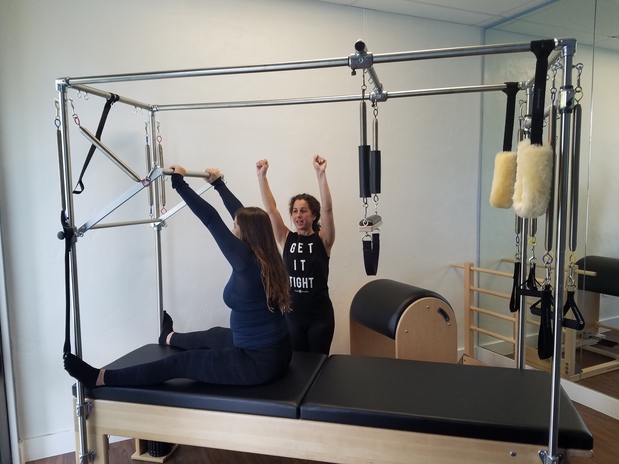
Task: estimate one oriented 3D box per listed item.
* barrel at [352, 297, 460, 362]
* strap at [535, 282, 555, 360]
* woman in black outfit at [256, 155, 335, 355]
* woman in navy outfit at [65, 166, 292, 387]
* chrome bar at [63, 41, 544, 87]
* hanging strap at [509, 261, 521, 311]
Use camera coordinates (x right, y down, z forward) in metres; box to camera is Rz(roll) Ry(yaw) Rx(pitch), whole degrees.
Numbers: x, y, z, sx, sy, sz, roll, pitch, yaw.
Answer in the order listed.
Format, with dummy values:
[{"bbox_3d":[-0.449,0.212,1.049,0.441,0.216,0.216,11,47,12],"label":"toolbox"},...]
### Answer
[{"bbox_3d":[0.689,0.848,3.476,0.560,0.890,0.610,-3,6,-26],"label":"barrel"},{"bbox_3d":[0.904,0.344,1.784,0.062,0.294,0.055,1,5,14],"label":"strap"},{"bbox_3d":[-0.060,0.442,3.060,0.530,1.870,0.380,1,5,13],"label":"woman in black outfit"},{"bbox_3d":[-0.602,0.213,2.517,1.060,1.100,0.800,1,5,14],"label":"woman in navy outfit"},{"bbox_3d":[-0.120,-0.699,1.951,2.160,0.036,0.036,1,5,14],"label":"chrome bar"},{"bbox_3d":[1.100,0.291,2.491,0.058,0.285,0.050,1,5,14],"label":"hanging strap"}]

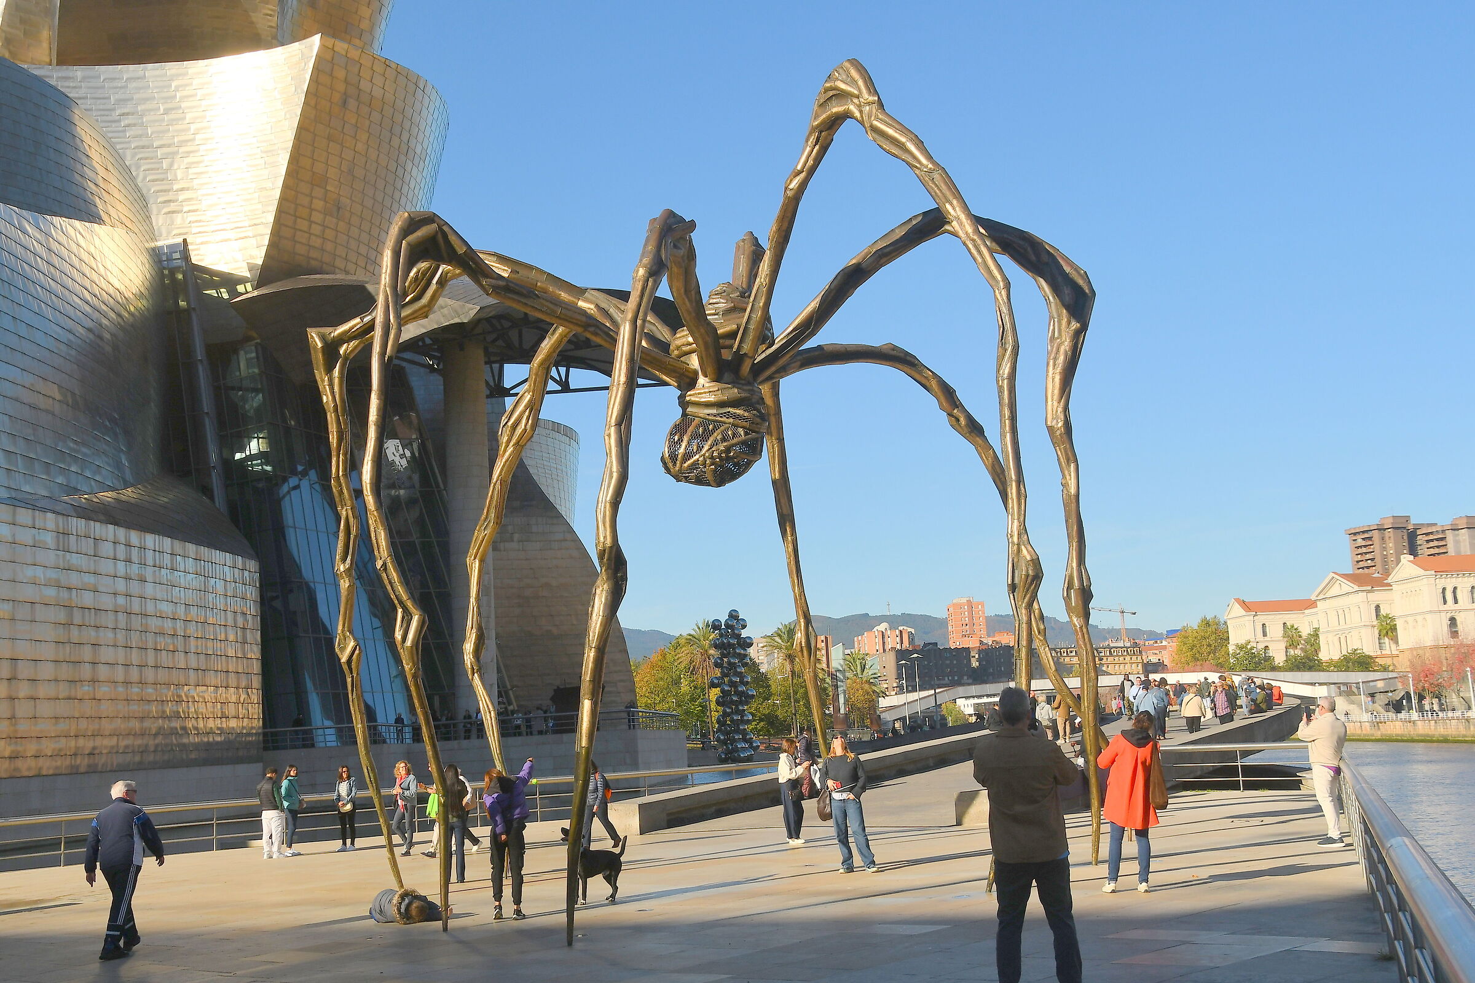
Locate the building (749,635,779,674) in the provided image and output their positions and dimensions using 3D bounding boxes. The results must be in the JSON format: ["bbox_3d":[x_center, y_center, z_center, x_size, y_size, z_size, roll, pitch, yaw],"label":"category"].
[{"bbox_3d":[12.311,74.151,678.123,14.000,25.000,13.000,-5,-9,11],"label":"building"}]

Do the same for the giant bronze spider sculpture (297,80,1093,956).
[{"bbox_3d":[0.174,0.335,19.803,10.776,8.850,10.305,-2,-9,-13],"label":"giant bronze spider sculpture"}]

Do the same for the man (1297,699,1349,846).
[{"bbox_3d":[7.108,3.418,19.436,0.500,1.740,0.540,-8,-10,26],"label":"man"}]

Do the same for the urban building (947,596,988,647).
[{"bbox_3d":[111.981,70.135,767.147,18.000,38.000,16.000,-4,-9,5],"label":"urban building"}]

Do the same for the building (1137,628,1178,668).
[{"bbox_3d":[172.560,68.586,648.198,20.000,24.000,16.000,-6,-9,16],"label":"building"}]

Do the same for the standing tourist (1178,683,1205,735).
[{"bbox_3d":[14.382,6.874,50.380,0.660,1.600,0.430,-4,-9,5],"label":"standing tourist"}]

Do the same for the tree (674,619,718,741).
[{"bbox_3d":[-3.535,19.890,167.039,5.300,12.800,5.300,-4,-9,-1],"label":"tree"}]

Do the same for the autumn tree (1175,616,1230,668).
[{"bbox_3d":[112.523,37.924,383.836,13.300,15.500,12.500,-4,-9,-1],"label":"autumn tree"}]

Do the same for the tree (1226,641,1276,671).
[{"bbox_3d":[107.899,35.856,334.362,10.000,8.500,9.500,-4,-9,-1],"label":"tree"}]

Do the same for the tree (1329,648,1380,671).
[{"bbox_3d":[106.409,30.389,274.512,8.800,6.500,8.000,-4,-9,-1],"label":"tree"}]

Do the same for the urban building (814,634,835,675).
[{"bbox_3d":[35.273,71.449,648.048,11.000,26.000,12.000,-4,-9,5],"label":"urban building"}]

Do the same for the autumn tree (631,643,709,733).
[{"bbox_3d":[-7.317,22.177,177.234,9.000,10.200,8.500,-4,-9,-1],"label":"autumn tree"}]

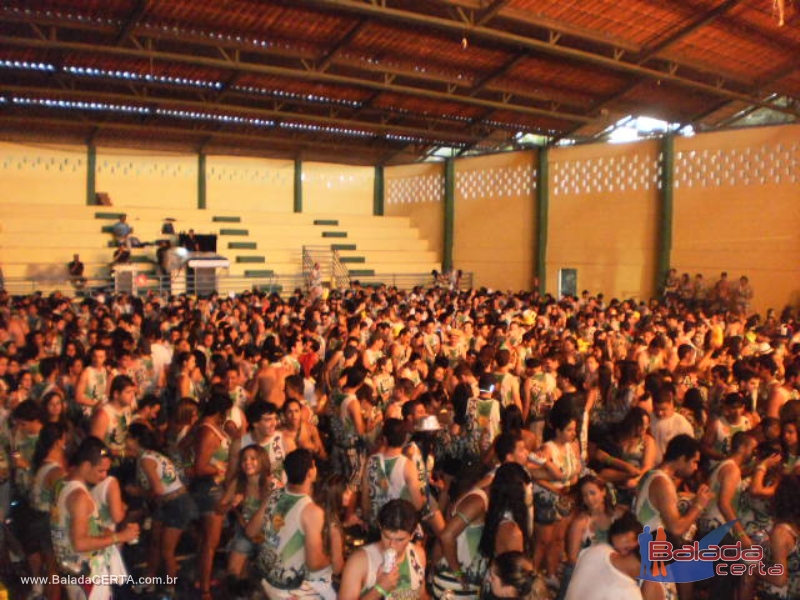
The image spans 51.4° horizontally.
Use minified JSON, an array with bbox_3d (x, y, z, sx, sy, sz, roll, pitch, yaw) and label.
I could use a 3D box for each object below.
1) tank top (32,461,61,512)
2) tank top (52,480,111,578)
[{"bbox_3d":[-2.650,1.427,6.300,0.240,0.440,0.350,-2,5,-42],"label":"tank top"},{"bbox_3d":[-2.067,1.483,5.400,0.290,0.630,0.400,-1,4,-22],"label":"tank top"}]

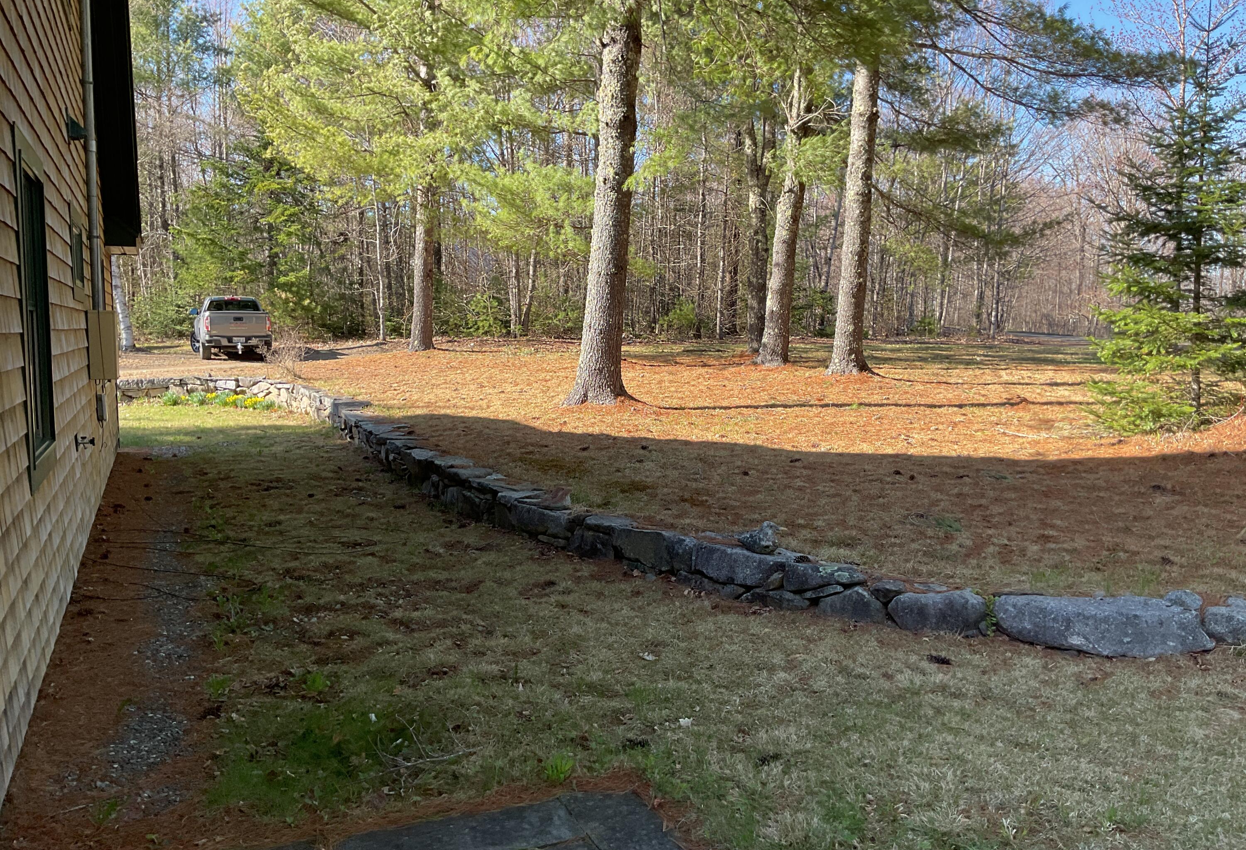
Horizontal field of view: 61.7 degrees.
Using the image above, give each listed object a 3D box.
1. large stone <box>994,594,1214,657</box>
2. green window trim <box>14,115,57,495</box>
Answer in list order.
[{"bbox_3d":[2.408,0.991,5.232,0.966,0.224,0.341,1,5,6],"label":"large stone"},{"bbox_3d":[-2.851,-0.541,5.043,0.055,1.602,1.207,-2,6,-24],"label":"green window trim"}]

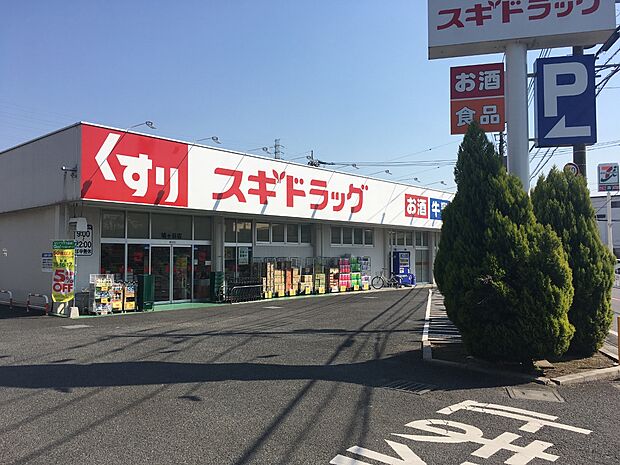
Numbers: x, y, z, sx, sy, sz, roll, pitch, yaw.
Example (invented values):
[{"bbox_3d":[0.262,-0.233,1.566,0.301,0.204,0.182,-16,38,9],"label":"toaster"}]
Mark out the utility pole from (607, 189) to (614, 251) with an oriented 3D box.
[{"bbox_3d":[22.000,0.130,38.000,0.300,6.300,0.300,0,-3,0],"label":"utility pole"}]

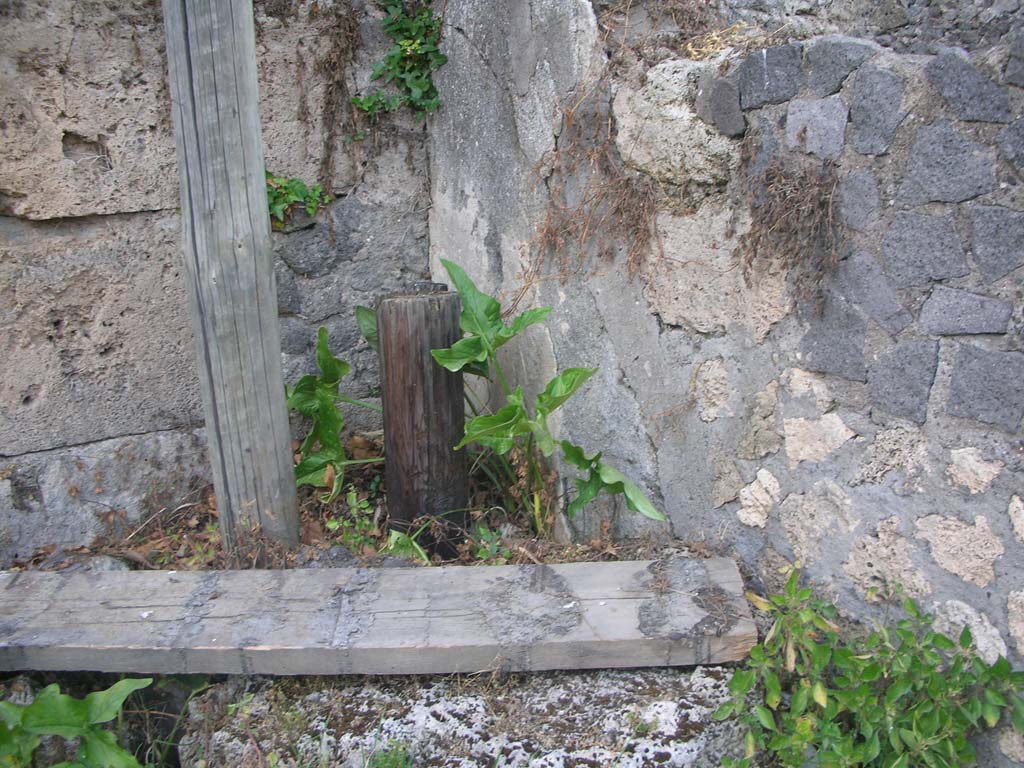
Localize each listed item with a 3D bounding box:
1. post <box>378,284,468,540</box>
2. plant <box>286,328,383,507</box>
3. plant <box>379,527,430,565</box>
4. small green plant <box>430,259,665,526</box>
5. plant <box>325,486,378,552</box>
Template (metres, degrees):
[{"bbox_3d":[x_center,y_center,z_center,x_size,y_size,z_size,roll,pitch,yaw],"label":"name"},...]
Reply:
[{"bbox_3d":[-0.140,0.052,1.650,0.130,0.410,0.130,0,20,0],"label":"post"},{"bbox_3d":[-0.296,0.052,1.735,0.150,0.260,0.130,0,20,0],"label":"plant"},{"bbox_3d":[-0.169,0.255,1.630,0.076,0.040,0.050,0,20,0],"label":"plant"},{"bbox_3d":[0.056,0.015,1.635,0.350,0.380,0.230,0,20,0],"label":"small green plant"},{"bbox_3d":[-0.262,0.220,1.690,0.088,0.075,0.085,0,20,0],"label":"plant"}]

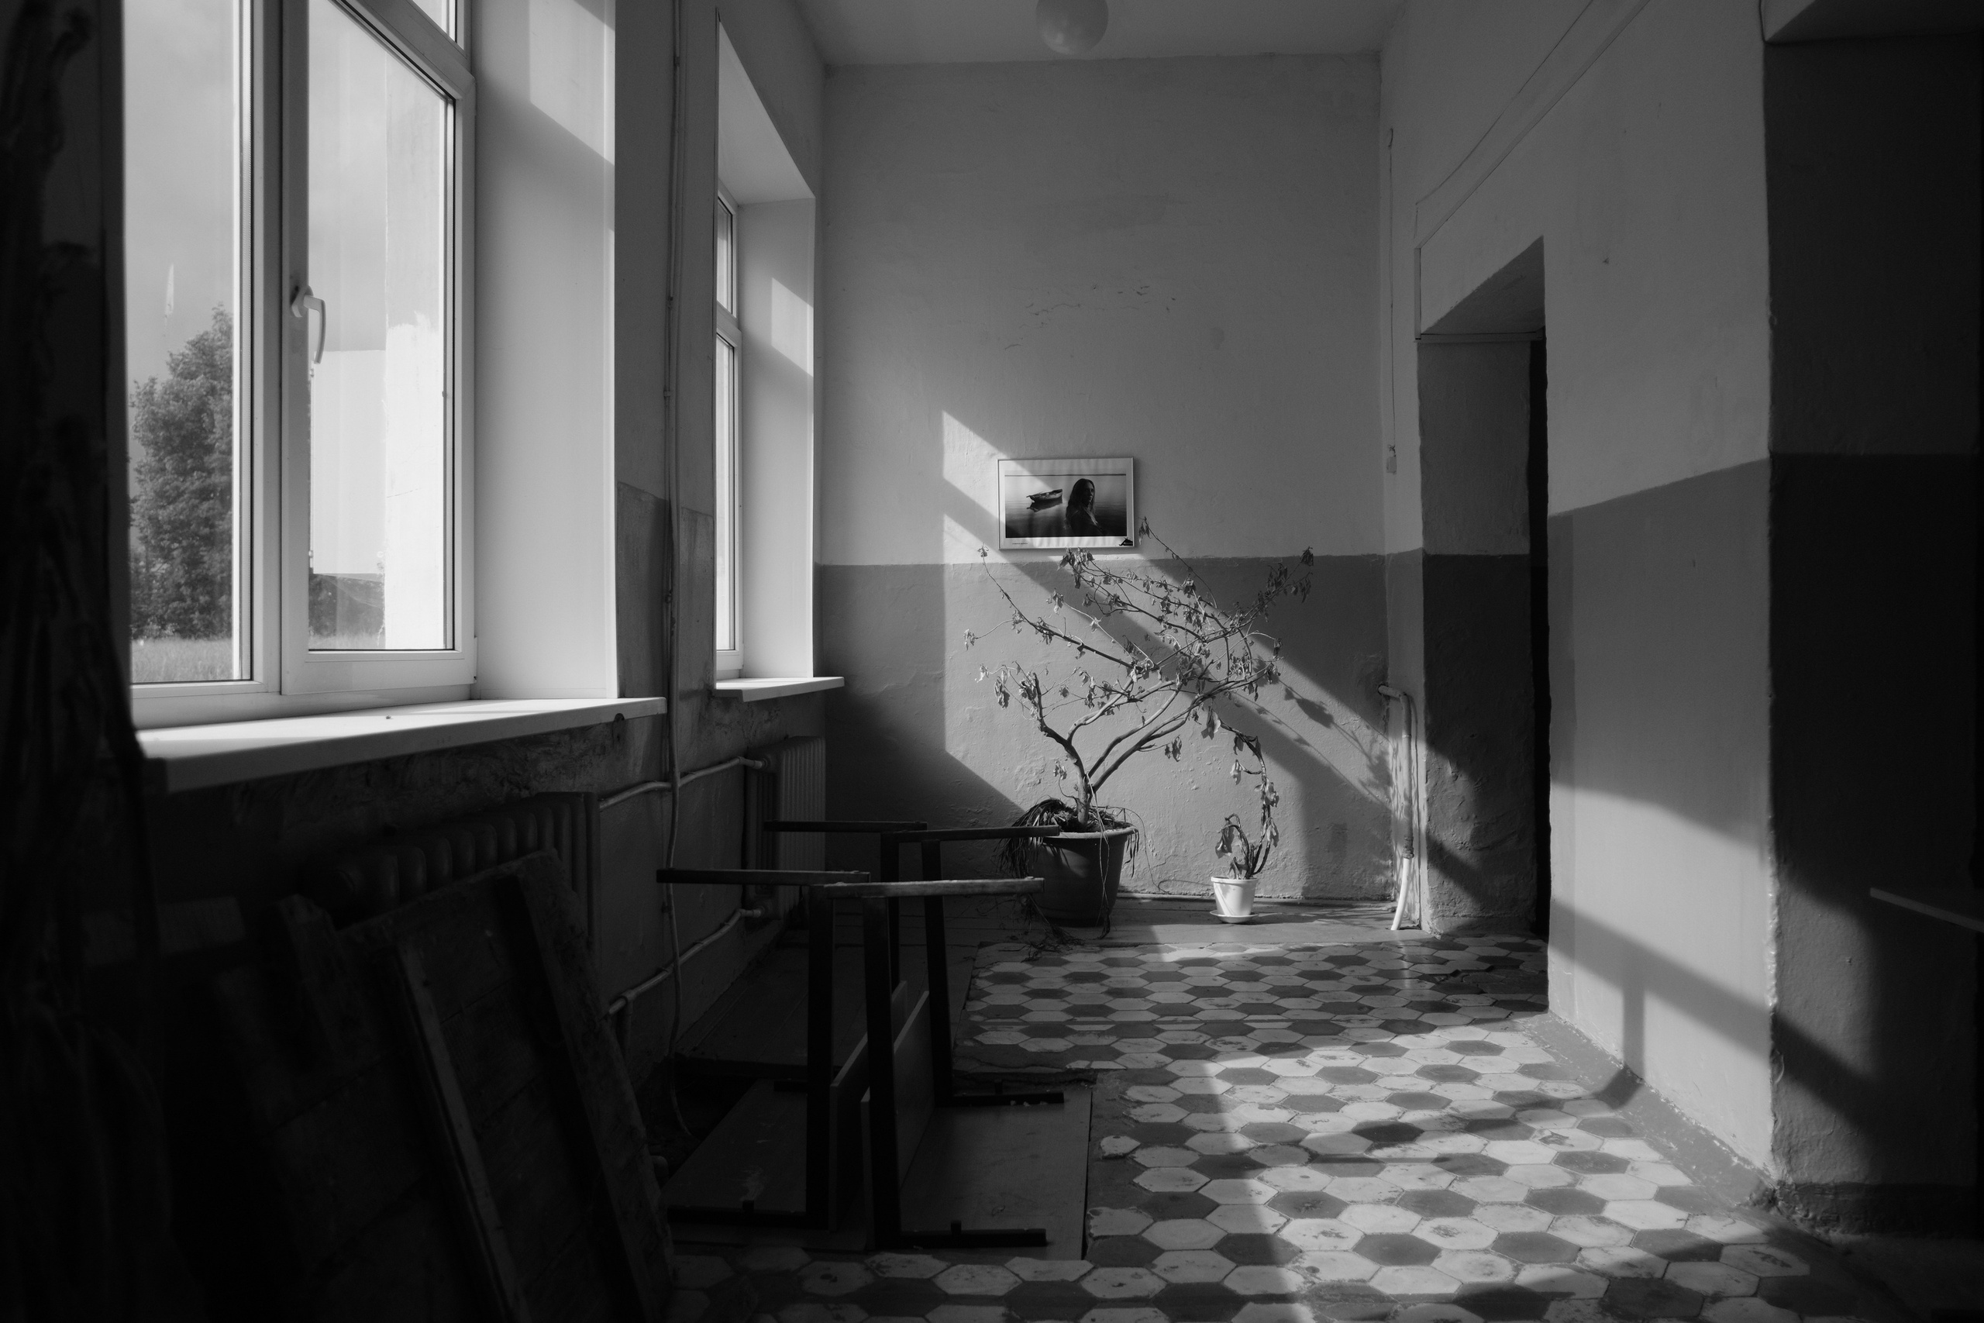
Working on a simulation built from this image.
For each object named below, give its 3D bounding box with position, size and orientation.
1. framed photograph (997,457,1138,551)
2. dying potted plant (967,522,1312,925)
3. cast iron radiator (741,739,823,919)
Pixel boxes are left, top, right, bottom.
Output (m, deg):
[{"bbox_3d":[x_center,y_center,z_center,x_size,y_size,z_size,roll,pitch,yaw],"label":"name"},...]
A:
[{"bbox_3d":[0.333,-0.697,6.590,0.600,0.405,0.025,-1,0,2],"label":"framed photograph"},{"bbox_3d":[0.597,0.239,6.000,1.390,1.610,1.000,-1,0,2],"label":"dying potted plant"},{"bbox_3d":[-0.757,0.590,5.490,0.140,0.580,0.880,-1,0,2],"label":"cast iron radiator"}]

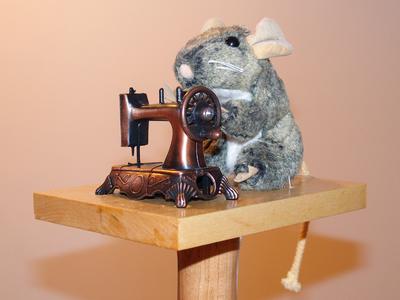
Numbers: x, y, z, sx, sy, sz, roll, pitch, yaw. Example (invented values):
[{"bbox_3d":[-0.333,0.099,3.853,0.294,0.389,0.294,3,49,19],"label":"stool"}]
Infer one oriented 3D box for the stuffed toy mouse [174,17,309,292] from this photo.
[{"bbox_3d":[0.043,0.014,0.516,0.134,0.222,0.087,-4,6,-39],"label":"stuffed toy mouse"}]

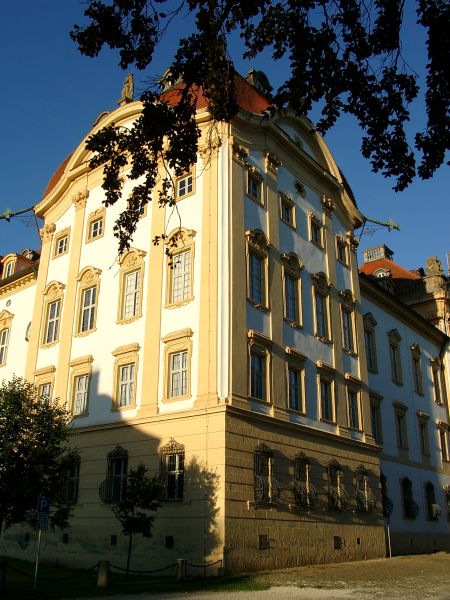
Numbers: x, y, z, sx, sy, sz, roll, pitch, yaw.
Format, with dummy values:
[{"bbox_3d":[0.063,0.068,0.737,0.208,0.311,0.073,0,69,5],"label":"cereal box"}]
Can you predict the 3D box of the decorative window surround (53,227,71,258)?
[{"bbox_3d":[-10.328,-3.667,37.603,1.800,2.100,0.300,-17,-27,38],"label":"decorative window surround"}]

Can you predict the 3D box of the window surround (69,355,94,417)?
[{"bbox_3d":[-8.148,4.911,33.001,1.830,3.226,0.337,-16,-27,36],"label":"window surround"}]

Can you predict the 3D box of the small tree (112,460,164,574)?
[{"bbox_3d":[-3.555,9.032,24.408,1.900,4.450,1.800,0,-22,0],"label":"small tree"}]

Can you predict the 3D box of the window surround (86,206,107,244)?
[{"bbox_3d":[-7.694,-4.538,35.517,1.800,2.130,0.300,-17,-27,38],"label":"window surround"}]

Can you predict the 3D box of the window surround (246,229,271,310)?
[{"bbox_3d":[1.649,-1.614,29.341,0.400,4.250,2.150,-15,-26,35],"label":"window surround"}]

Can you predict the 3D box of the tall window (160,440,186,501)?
[{"bbox_3d":[-2.523,7.992,27.877,1.500,2.850,0.400,-16,-27,34],"label":"tall window"}]

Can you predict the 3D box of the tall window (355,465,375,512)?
[{"bbox_3d":[8.050,10.956,34.141,0.481,2.600,1.348,-16,-27,36],"label":"tall window"}]

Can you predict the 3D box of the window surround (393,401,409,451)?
[{"bbox_3d":[13.450,9.730,44.853,0.289,3.419,1.830,-16,-27,36],"label":"window surround"}]

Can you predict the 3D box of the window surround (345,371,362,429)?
[{"bbox_3d":[7.568,6.117,34.770,0.400,3.080,2.150,-15,-26,35],"label":"window surround"}]

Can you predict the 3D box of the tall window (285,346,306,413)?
[{"bbox_3d":[3.604,4.214,29.915,0.400,3.150,2.200,-15,-26,35],"label":"tall window"}]

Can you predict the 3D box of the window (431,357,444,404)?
[{"bbox_3d":[19.950,7.448,55.614,0.350,4.400,1.800,-16,-27,34],"label":"window"}]

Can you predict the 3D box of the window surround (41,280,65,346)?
[{"bbox_3d":[-11.107,0.787,37.872,2.150,4.500,0.450,-16,-27,34],"label":"window surround"}]

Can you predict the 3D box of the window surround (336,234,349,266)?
[{"bbox_3d":[9.462,-3.894,47.940,0.310,2.428,1.963,-16,-27,35],"label":"window surround"}]

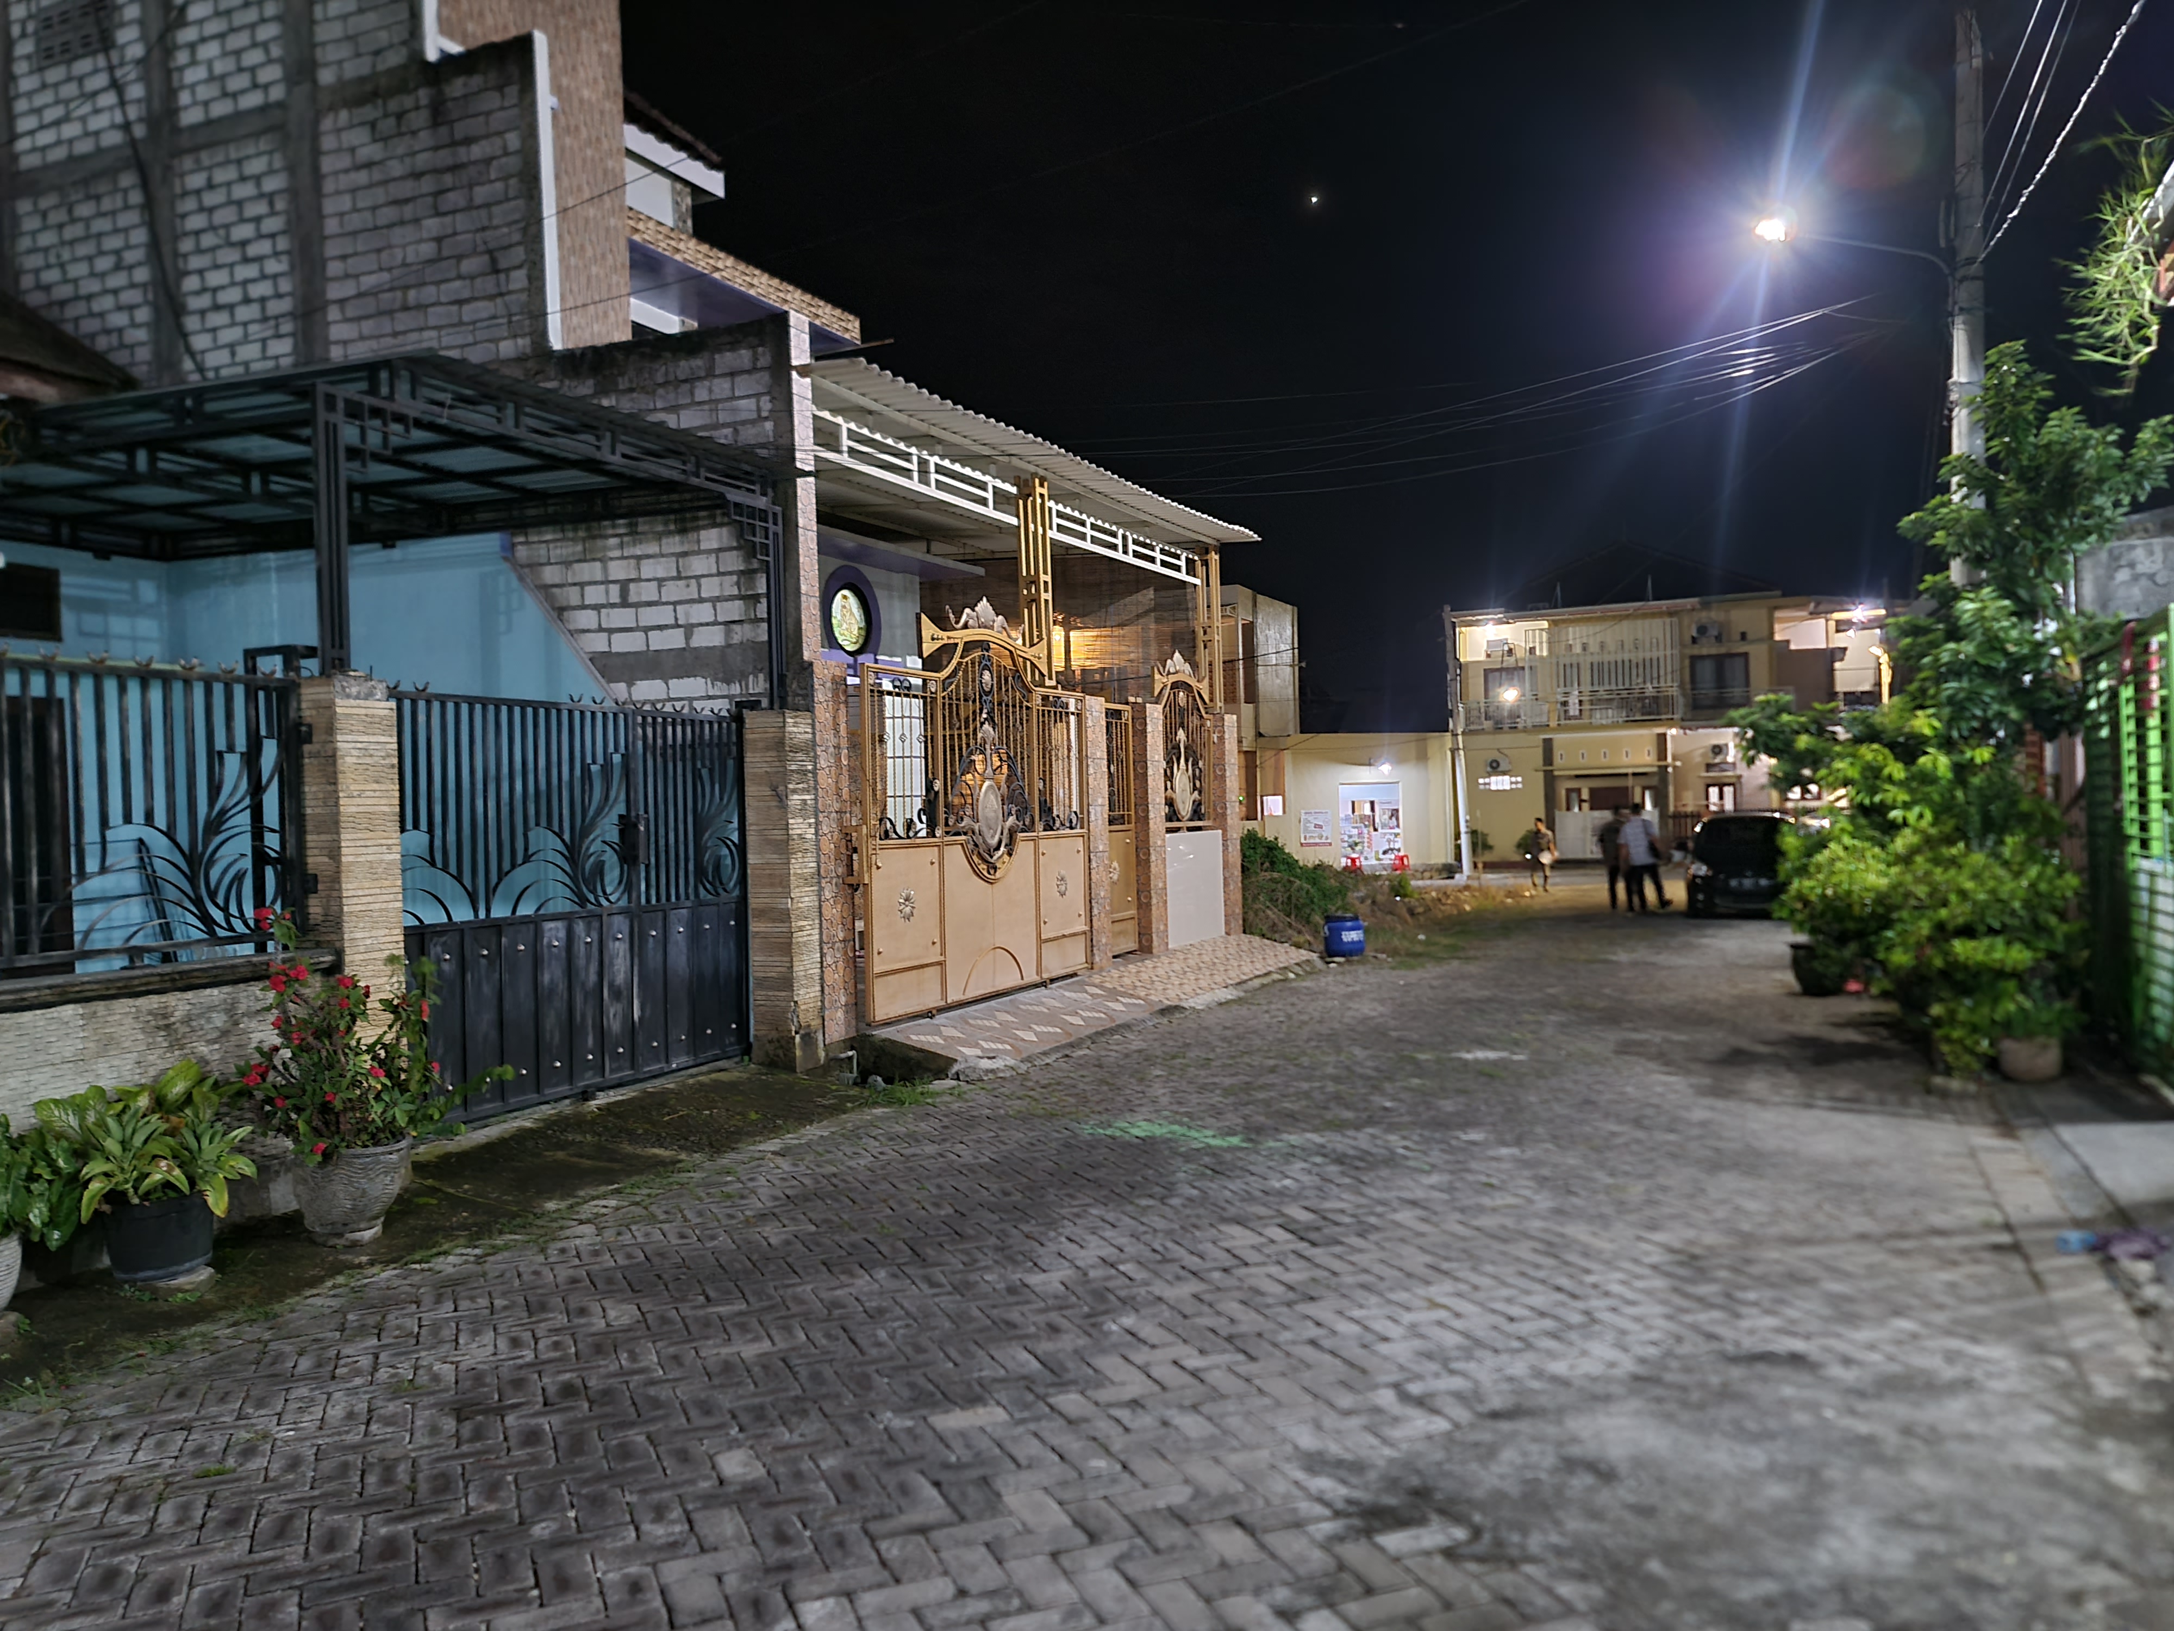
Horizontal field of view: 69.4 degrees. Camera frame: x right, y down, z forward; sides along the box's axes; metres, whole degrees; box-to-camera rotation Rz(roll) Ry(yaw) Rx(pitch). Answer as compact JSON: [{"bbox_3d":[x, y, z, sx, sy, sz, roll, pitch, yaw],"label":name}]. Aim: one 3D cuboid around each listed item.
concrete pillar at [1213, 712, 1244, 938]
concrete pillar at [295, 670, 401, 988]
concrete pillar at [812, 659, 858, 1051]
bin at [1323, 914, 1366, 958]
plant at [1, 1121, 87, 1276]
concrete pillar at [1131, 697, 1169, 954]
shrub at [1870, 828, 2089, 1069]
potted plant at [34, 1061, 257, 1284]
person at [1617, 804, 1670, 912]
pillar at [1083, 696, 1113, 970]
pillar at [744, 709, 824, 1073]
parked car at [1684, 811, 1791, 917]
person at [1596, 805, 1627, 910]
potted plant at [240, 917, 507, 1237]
[{"bbox_3d":[1.419,0.095,16.941,0.350,2.340,0.400,-1,0,25],"label":"concrete pillar"},{"bbox_3d":[-3.209,0.526,6.828,0.320,2.220,0.320,-1,0,25],"label":"concrete pillar"},{"bbox_3d":[-1.673,0.218,9.750,0.250,2.380,0.390,-2,0,24],"label":"concrete pillar"},{"bbox_3d":[2.762,1.290,16.800,0.430,0.450,0.430,-2,0,0],"label":"bin"},{"bbox_3d":[-3.700,1.318,5.450,0.430,0.540,0.400,-2,0,-34],"label":"plant"},{"bbox_3d":[0.517,0.137,14.979,0.350,2.350,0.400,-1,0,25],"label":"concrete pillar"},{"bbox_3d":[4.917,0.725,8.650,1.080,1.230,1.000,-2,0,30],"label":"shrub"},{"bbox_3d":[-3.379,1.259,5.659,0.620,0.720,0.660,-1,0,25],"label":"potted plant"},{"bbox_3d":[8.547,0.654,24.200,0.600,1.650,0.600,-2,0,17],"label":"person"},{"bbox_3d":[-0.011,0.151,13.700,0.250,2.360,0.410,-2,0,24],"label":"pillar"},{"bbox_3d":[-1.880,0.471,9.731,0.330,2.220,0.300,-1,0,25],"label":"pillar"},{"bbox_3d":[10.485,0.679,24.717,1.690,1.530,4.000,-1,0,25],"label":"parked car"},{"bbox_3d":[8.210,0.652,24.600,0.480,1.650,0.380,-1,0,25],"label":"person"},{"bbox_3d":[-2.671,0.967,5.900,0.930,1.180,0.760,-2,0,-25],"label":"potted plant"}]

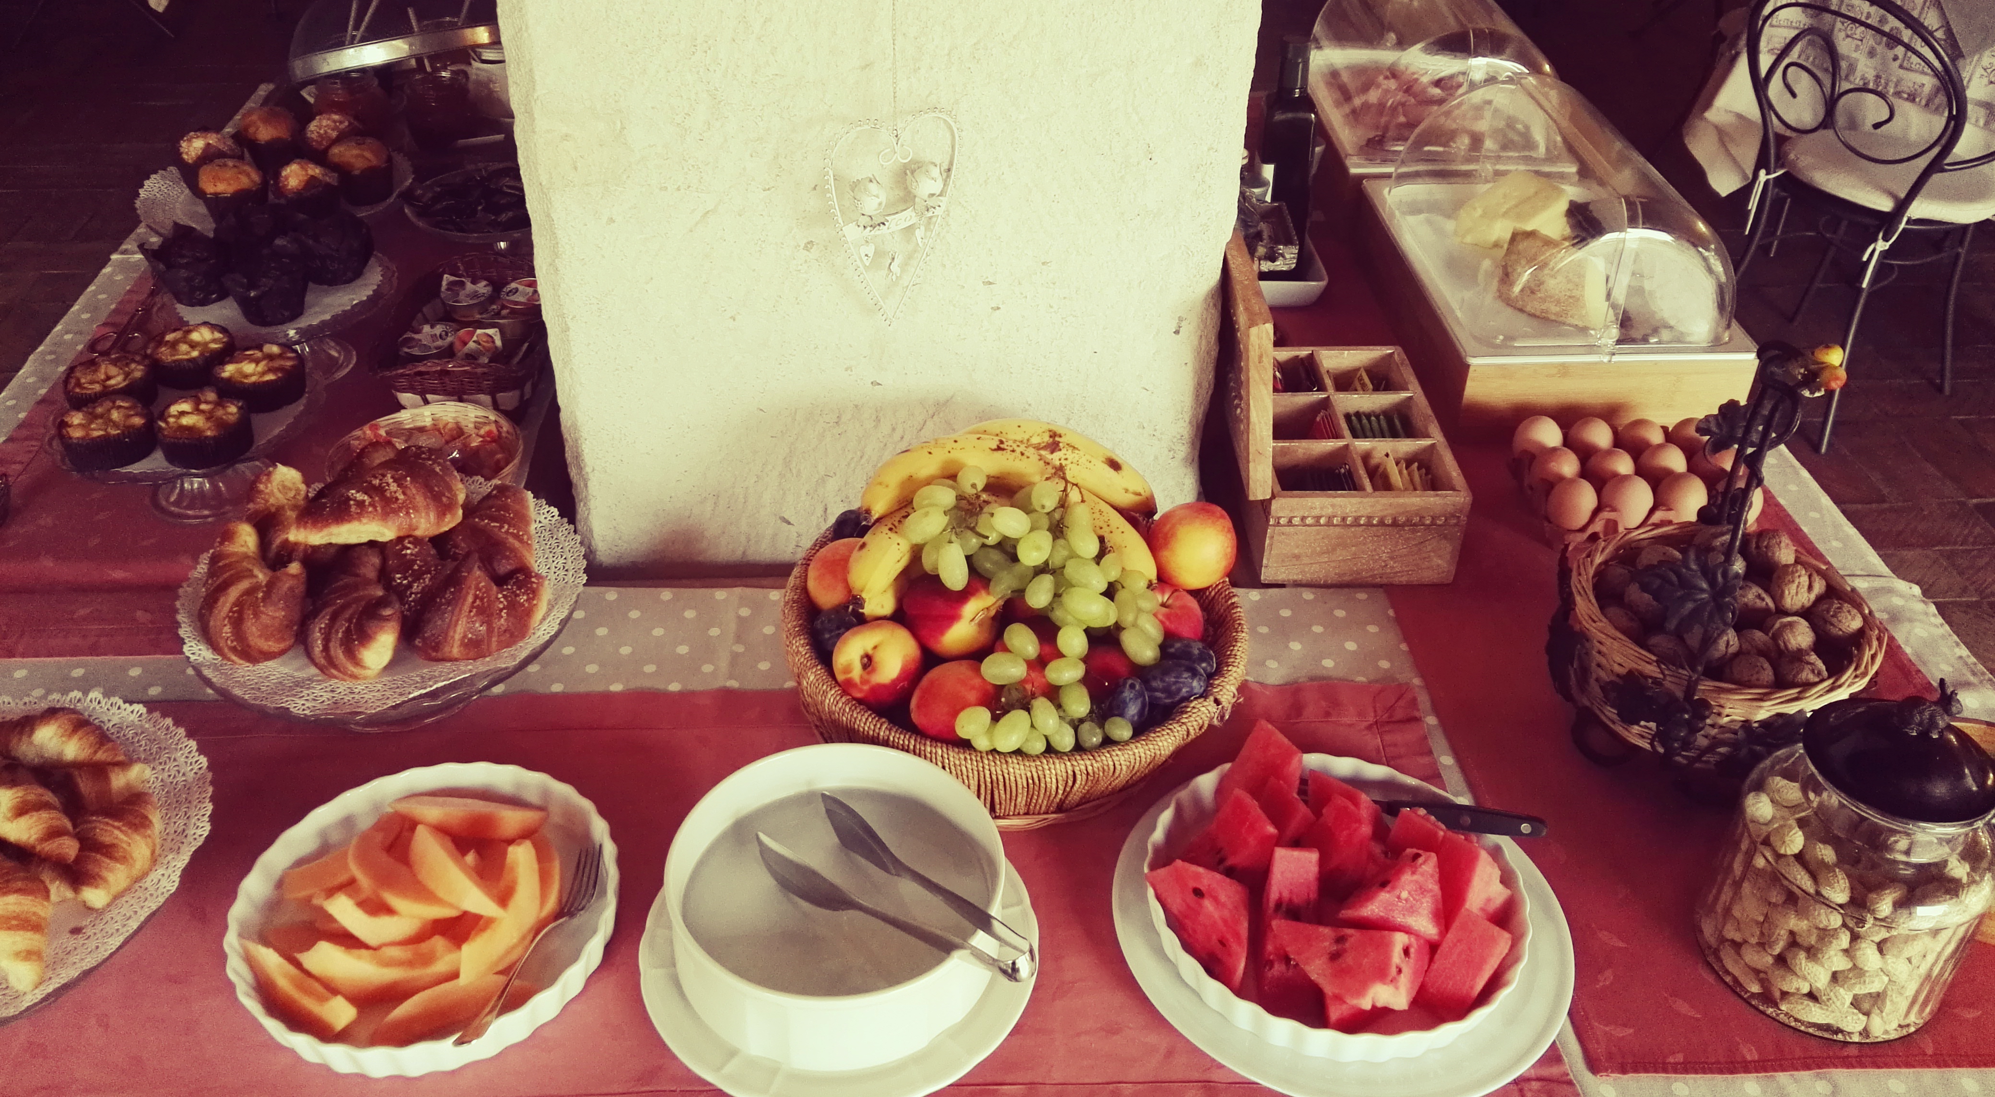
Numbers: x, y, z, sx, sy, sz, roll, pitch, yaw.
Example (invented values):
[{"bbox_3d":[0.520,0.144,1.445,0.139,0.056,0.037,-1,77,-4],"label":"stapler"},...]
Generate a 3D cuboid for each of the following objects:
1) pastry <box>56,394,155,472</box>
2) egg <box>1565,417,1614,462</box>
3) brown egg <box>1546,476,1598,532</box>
[{"bbox_3d":[-0.723,-0.096,1.204,0.069,0.042,0.069,1,34,-1],"label":"pastry"},{"bbox_3d":[0.557,-0.099,1.394,0.043,0.055,0.043,1,34,-1],"label":"egg"},{"bbox_3d":[0.501,-0.037,1.289,0.045,0.056,0.045,0,35,0],"label":"brown egg"}]

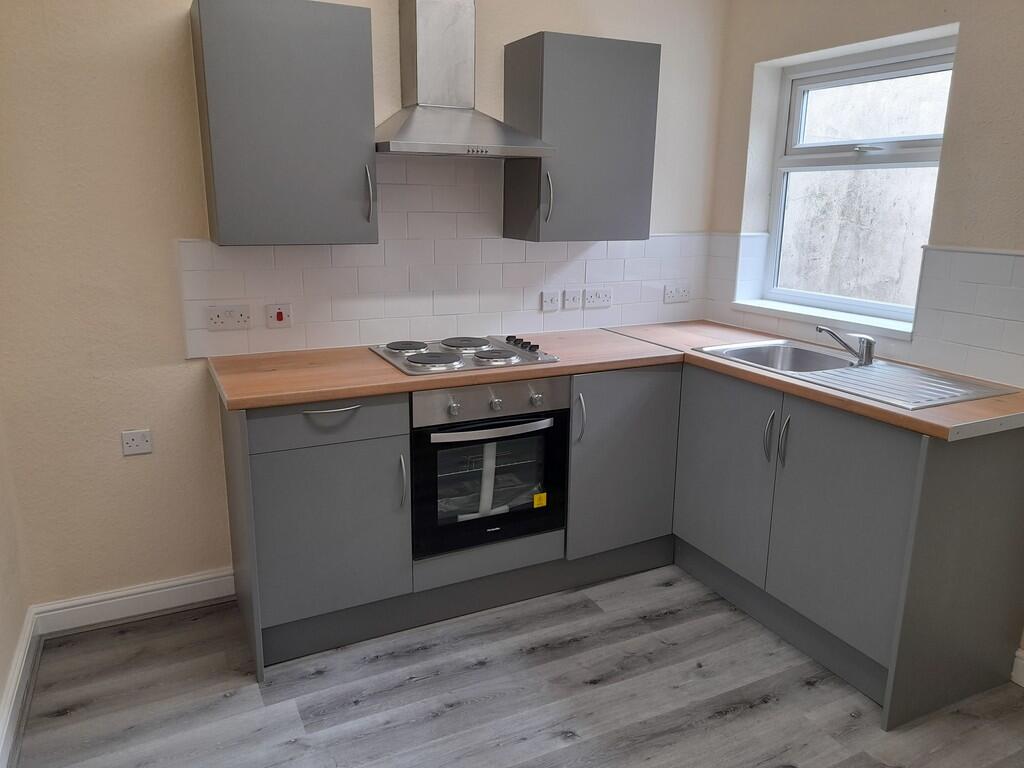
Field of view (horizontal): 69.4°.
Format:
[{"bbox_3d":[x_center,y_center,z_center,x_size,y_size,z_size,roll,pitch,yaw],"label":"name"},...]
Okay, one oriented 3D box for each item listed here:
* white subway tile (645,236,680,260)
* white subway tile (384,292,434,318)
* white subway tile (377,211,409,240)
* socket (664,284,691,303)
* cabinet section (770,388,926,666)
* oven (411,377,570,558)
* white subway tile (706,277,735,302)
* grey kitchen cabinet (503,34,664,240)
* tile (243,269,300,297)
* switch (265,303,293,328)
[{"bbox_3d":[0.691,-0.628,3.385,0.200,0.100,0.010,-6,15,-25],"label":"white subway tile"},{"bbox_3d":[-0.404,-0.313,2.901,0.200,0.099,0.010,-6,15,-26],"label":"white subway tile"},{"bbox_3d":[-0.490,-0.596,2.786,0.200,0.099,0.010,-6,15,-26],"label":"white subway tile"},{"bbox_3d":[0.781,-0.423,3.472,0.146,0.086,0.012,-6,15,-26],"label":"socket"},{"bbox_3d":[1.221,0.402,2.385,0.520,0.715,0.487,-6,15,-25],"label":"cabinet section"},{"bbox_3d":[-0.174,0.222,2.773,0.595,0.595,0.566,-6,15,-25],"label":"oven"},{"bbox_3d":[0.980,-0.434,3.465,0.009,0.100,0.199,-6,17,-25],"label":"white subway tile"},{"bbox_3d":[0.265,-0.938,2.904,0.505,0.721,0.317,-6,15,-26],"label":"grey kitchen cabinet"},{"bbox_3d":[-0.857,-0.363,2.666,0.200,0.100,0.010,-6,15,-26],"label":"tile"},{"bbox_3d":[-0.844,-0.246,2.680,0.086,0.086,0.012,-6,15,-26],"label":"switch"}]

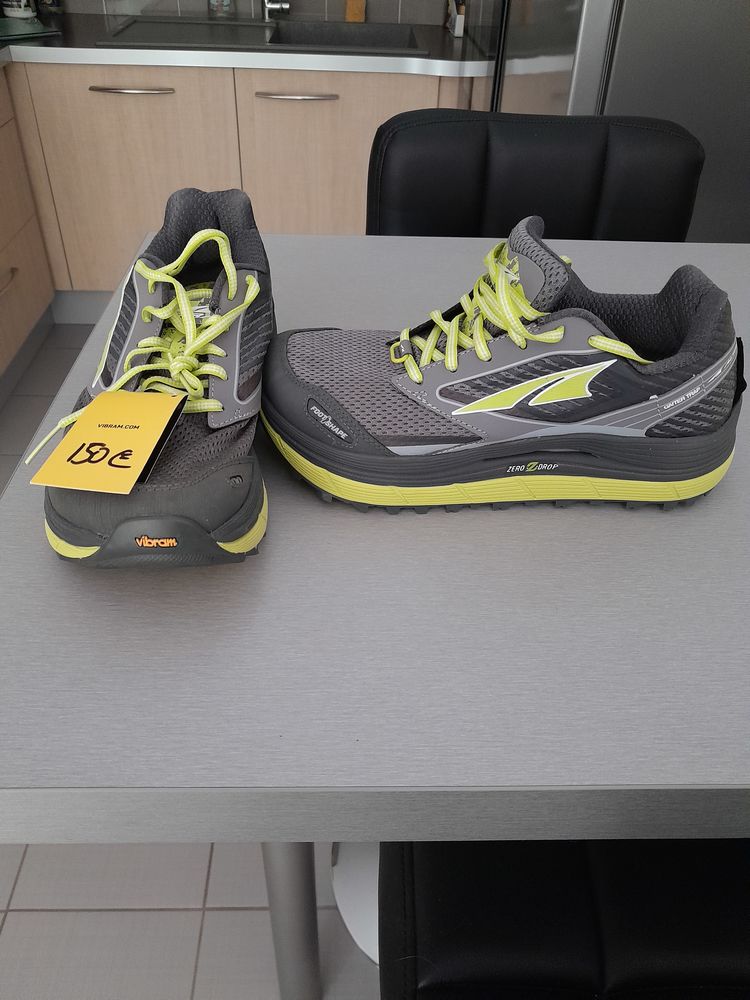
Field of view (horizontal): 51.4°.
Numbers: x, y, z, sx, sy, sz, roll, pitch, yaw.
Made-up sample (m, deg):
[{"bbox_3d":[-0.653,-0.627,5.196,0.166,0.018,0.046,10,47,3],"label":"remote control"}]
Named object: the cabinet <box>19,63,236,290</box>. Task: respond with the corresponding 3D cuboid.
[{"bbox_3d":[-0.724,-1.157,2.680,0.598,0.700,0.570,1,38,-2],"label":"cabinet"}]

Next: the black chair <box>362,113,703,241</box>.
[{"bbox_3d":[0.176,0.100,1.070,0.410,1.085,0.440,1,38,-2],"label":"black chair"}]

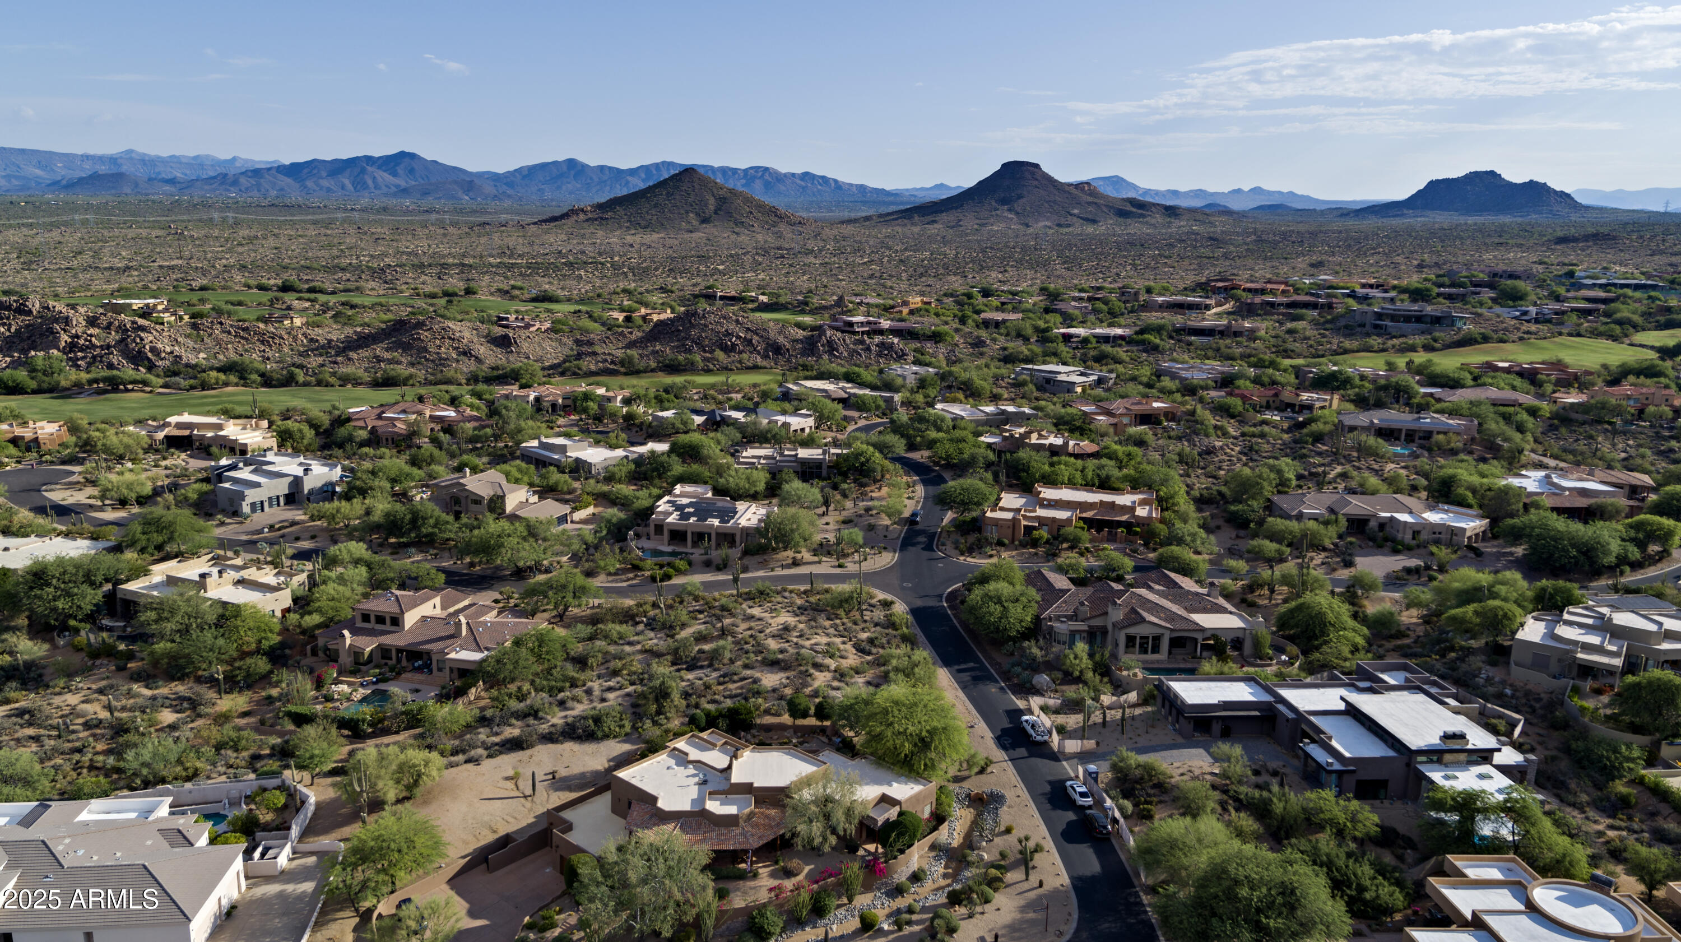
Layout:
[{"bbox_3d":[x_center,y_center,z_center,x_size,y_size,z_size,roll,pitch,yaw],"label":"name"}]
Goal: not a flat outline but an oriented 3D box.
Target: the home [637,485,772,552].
[{"bbox_3d":[-26.000,9.100,221.740,22.500,5.000,25.000,2,15,7],"label":"home"}]

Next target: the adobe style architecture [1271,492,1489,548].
[{"bbox_3d":[114.090,10.190,226.510,40.000,6.000,19.000,2,15,9],"label":"adobe style architecture"}]

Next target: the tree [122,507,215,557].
[{"bbox_3d":[-134.750,12.390,214.520,15.800,7.800,14.500,0,15,0],"label":"tree"}]

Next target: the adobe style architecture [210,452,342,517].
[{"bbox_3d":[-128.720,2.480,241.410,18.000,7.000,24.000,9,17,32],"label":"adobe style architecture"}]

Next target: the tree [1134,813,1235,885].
[{"bbox_3d":[36.310,39.880,112.830,10.300,5.900,10.000,0,15,0],"label":"tree"}]

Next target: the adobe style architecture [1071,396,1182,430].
[{"bbox_3d":[87.500,-17.450,323.850,29.000,5.600,19.000,-5,15,-19],"label":"adobe style architecture"}]

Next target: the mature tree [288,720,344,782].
[{"bbox_3d":[-61.200,33.140,124.160,5.800,7.000,5.600,0,14,0],"label":"mature tree"}]

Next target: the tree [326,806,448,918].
[{"bbox_3d":[-42.810,37.570,101.630,10.900,8.700,10.000,0,14,0],"label":"tree"}]

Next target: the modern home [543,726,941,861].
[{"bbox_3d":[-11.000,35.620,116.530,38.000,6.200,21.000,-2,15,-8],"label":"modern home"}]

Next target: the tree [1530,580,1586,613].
[{"bbox_3d":[122.720,21.680,182.840,8.000,5.800,7.800,0,15,0],"label":"tree"}]

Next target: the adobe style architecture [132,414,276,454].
[{"bbox_3d":[-170.450,-10.150,290.670,34.000,6.800,21.000,-3,15,-15],"label":"adobe style architecture"}]

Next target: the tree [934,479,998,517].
[{"bbox_3d":[27.000,5.850,229.170,13.200,7.600,12.000,0,14,0],"label":"tree"}]

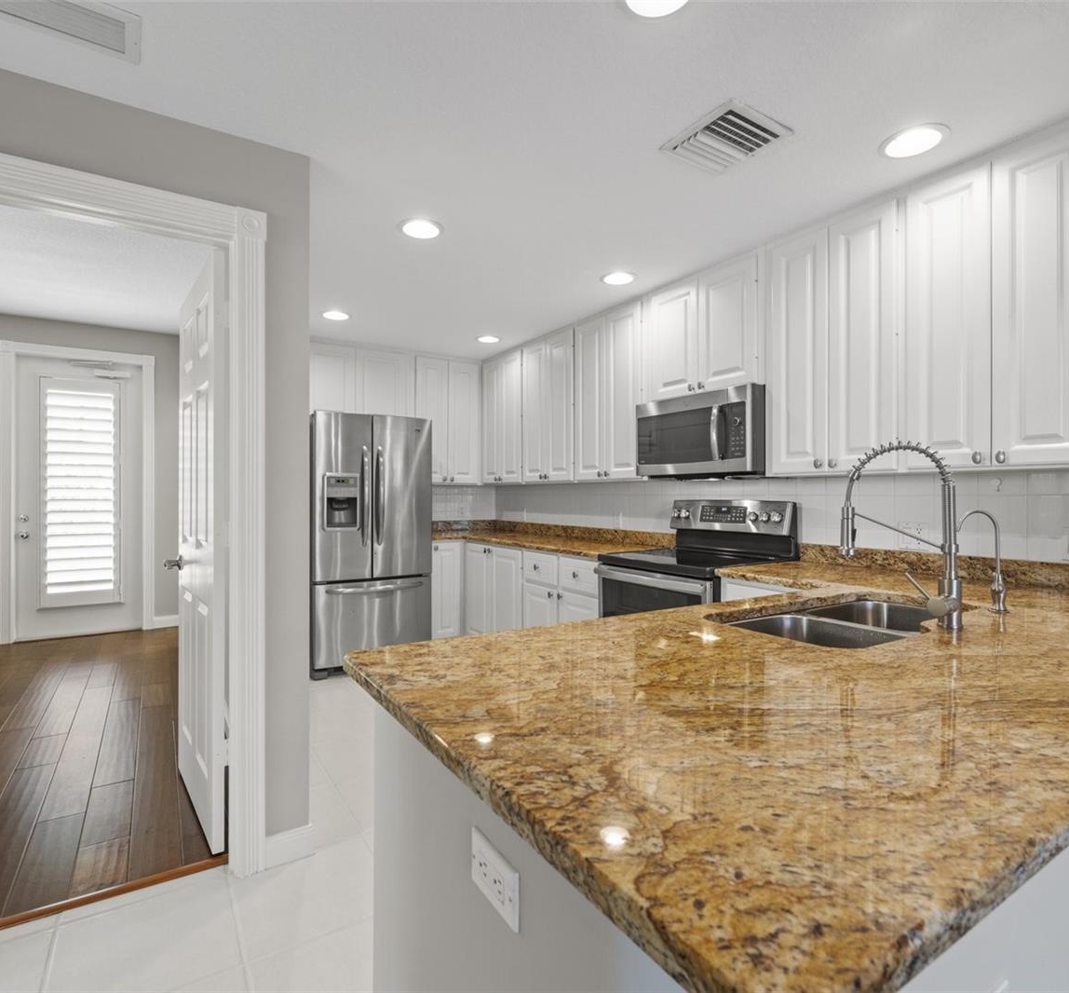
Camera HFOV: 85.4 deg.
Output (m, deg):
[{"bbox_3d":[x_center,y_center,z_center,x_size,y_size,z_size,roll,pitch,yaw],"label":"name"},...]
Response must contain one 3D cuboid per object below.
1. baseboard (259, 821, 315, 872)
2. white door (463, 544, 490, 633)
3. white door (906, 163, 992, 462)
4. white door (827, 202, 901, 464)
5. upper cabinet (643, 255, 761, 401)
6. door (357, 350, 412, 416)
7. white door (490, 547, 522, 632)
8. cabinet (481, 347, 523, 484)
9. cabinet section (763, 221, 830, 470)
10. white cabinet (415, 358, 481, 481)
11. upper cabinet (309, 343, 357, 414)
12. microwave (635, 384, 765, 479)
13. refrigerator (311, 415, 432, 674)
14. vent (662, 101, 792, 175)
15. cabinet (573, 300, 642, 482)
[{"bbox_3d":[-0.835,1.194,1.983,0.159,0.107,0.015,0,0,-33],"label":"baseboard"},{"bbox_3d":[-0.446,0.738,4.501,0.025,0.740,0.436,0,0,-33],"label":"white door"},{"bbox_3d":[1.453,-0.608,2.043,0.025,1.018,0.260,0,0,-33],"label":"white door"},{"bbox_3d":[1.297,-0.608,2.282,0.025,1.018,0.264,0,0,-33],"label":"white door"},{"bbox_3d":[1.002,-0.856,3.219,0.318,0.622,0.817,0,0,-33],"label":"upper cabinet"},{"bbox_3d":[-1.197,-0.855,4.625,0.444,0.573,0.025,0,0,-33],"label":"door"},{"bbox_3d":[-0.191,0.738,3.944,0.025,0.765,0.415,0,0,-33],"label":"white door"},{"bbox_3d":[-0.129,-0.615,4.744,0.330,1.050,0.620,0,0,-33],"label":"cabinet"},{"bbox_3d":[1.203,-0.634,2.636,0.025,1.060,0.302,0,0,-33],"label":"cabinet section"},{"bbox_3d":[-0.783,-0.615,4.877,0.580,1.050,0.330,0,0,-33],"label":"white cabinet"},{"bbox_3d":[-1.689,-0.883,4.610,0.456,0.572,0.320,0,0,-33],"label":"upper cabinet"},{"bbox_3d":[0.949,-0.306,3.015,0.420,0.410,0.755,0,0,-33],"label":"microwave"},{"bbox_3d":[-1.333,0.331,4.441,0.840,1.825,0.830,0,0,-33],"label":"refrigerator"},{"bbox_3d":[0.633,-1.177,1.921,0.305,0.025,0.305,0,0,-33],"label":"vent"},{"bbox_3d":[0.592,-0.636,3.855,0.318,1.064,0.680,0,0,-33],"label":"cabinet"}]

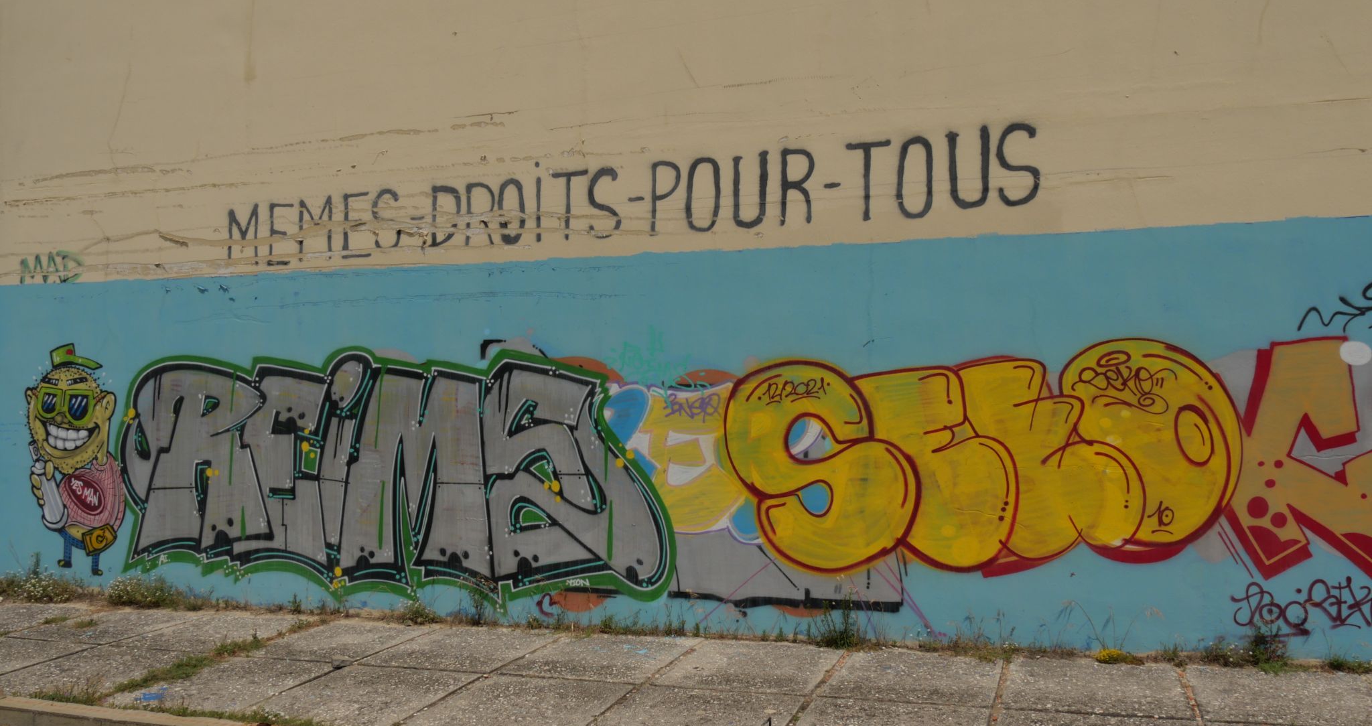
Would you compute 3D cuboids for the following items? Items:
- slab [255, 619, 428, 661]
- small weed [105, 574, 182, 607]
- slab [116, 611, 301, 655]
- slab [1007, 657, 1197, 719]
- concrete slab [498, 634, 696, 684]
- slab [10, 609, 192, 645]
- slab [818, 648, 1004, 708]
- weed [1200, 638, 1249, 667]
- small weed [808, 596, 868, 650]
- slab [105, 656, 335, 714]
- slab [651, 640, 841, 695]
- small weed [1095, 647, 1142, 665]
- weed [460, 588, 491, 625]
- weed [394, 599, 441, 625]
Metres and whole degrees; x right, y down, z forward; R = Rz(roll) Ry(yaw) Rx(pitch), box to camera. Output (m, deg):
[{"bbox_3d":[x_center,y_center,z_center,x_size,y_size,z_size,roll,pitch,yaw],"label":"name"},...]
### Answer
[{"bbox_3d":[-2.371,1.936,7.591,0.882,0.080,1.043,-2,-1,19],"label":"slab"},{"bbox_3d":[-4.076,1.748,8.570,0.536,0.232,0.280,-1,-2,18],"label":"small weed"},{"bbox_3d":[-3.221,1.869,7.566,0.911,0.080,1.069,-1,-2,18],"label":"slab"},{"bbox_3d":[2.185,1.768,5.937,0.894,0.080,1.076,-1,-2,18],"label":"slab"},{"bbox_3d":[-0.540,1.884,6.954,0.925,0.080,1.027,-2,-1,19],"label":"concrete slab"},{"bbox_3d":[-4.289,1.989,8.225,0.880,0.080,0.922,-2,-1,19],"label":"slab"},{"bbox_3d":[1.285,1.784,6.157,0.874,0.080,1.056,-1,-2,18],"label":"slab"},{"bbox_3d":[3.090,1.659,6.409,0.251,0.143,0.200,-1,-2,18],"label":"weed"},{"bbox_3d":[0.968,1.614,6.949,0.338,0.306,0.240,-1,-2,18],"label":"small weed"},{"bbox_3d":[-2.683,1.930,6.566,0.879,0.080,0.983,-2,-1,19],"label":"slab"},{"bbox_3d":[0.386,1.859,6.650,0.913,0.080,1.014,-2,-1,19],"label":"slab"},{"bbox_3d":[2.553,1.732,6.563,0.270,0.070,0.140,-1,-2,19],"label":"small weed"},{"bbox_3d":[-1.499,1.756,7.973,0.183,0.250,0.120,-1,-2,19],"label":"weed"},{"bbox_3d":[-1.947,1.819,8.095,0.286,0.150,0.170,-1,-2,19],"label":"weed"}]

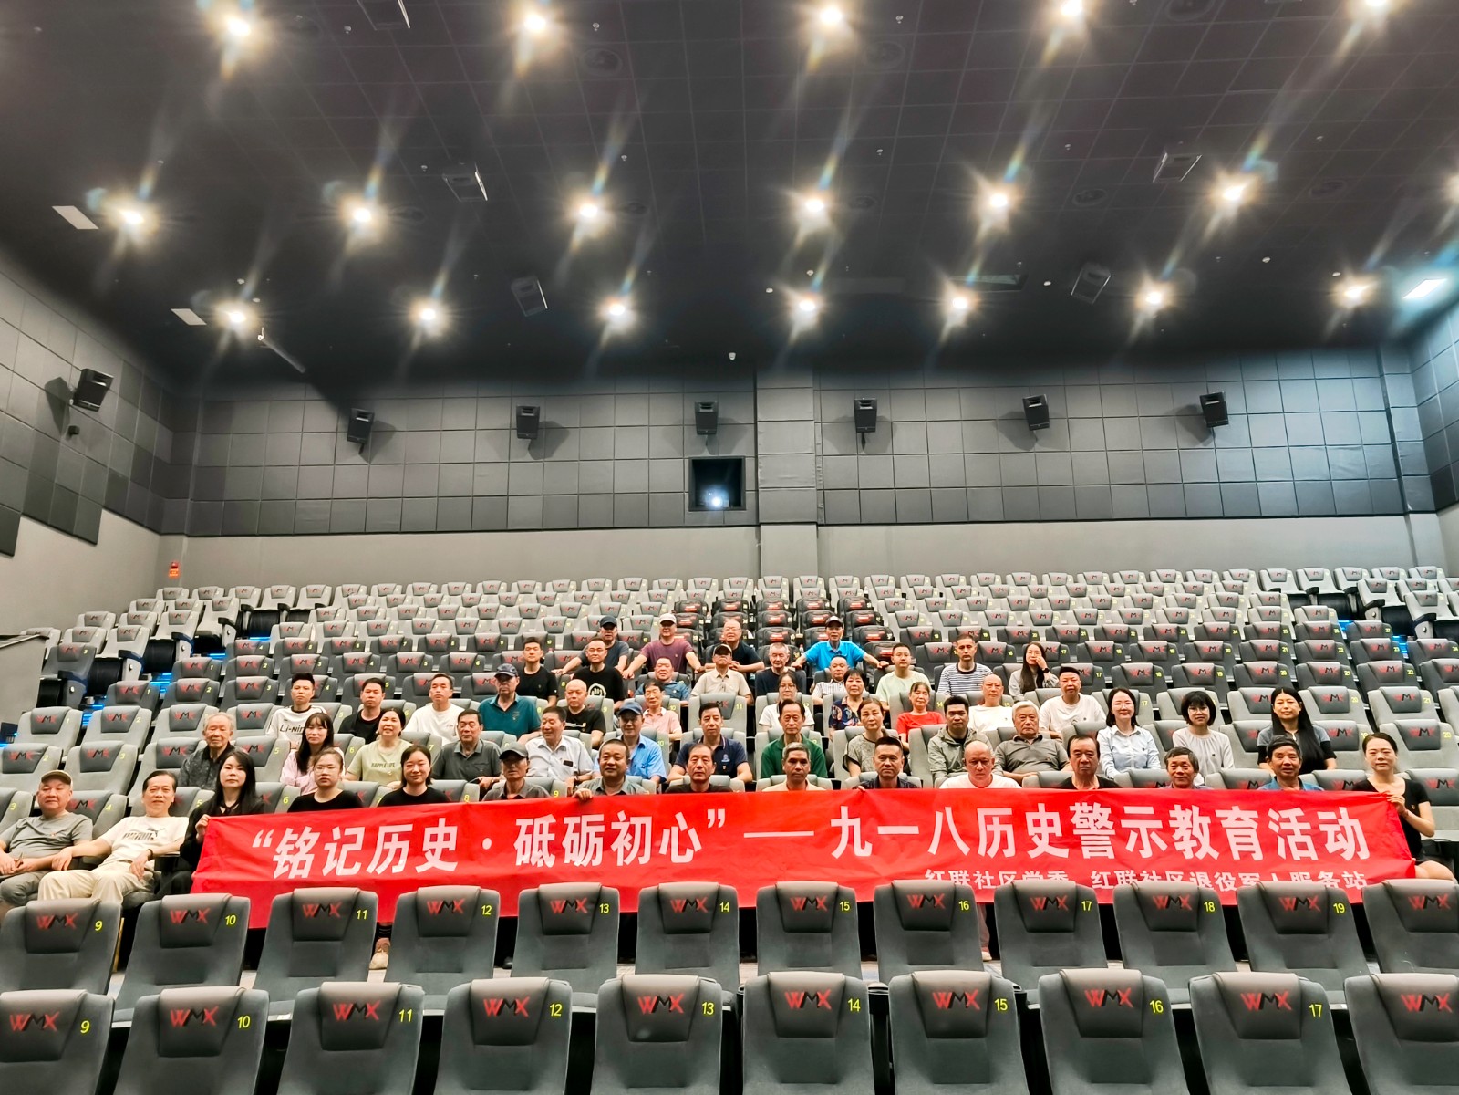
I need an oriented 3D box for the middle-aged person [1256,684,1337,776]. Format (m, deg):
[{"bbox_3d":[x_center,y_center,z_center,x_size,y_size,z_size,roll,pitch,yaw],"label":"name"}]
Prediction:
[{"bbox_3d":[3.980,1.540,6.585,0.530,1.208,0.750,-3,-13,9],"label":"middle-aged person"}]

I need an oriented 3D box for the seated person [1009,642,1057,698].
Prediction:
[{"bbox_3d":[2.777,1.410,8.618,0.460,1.201,0.780,-3,-13,9],"label":"seated person"}]

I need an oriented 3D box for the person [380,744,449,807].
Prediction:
[{"bbox_3d":[-1.927,1.771,5.670,0.470,1.217,0.800,0,-13,-1],"label":"person"}]

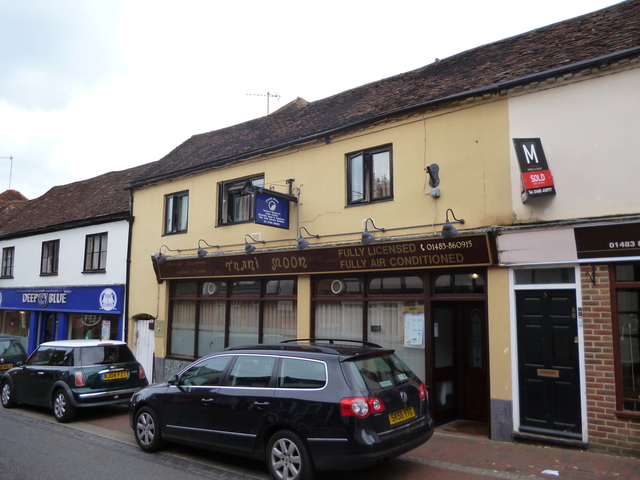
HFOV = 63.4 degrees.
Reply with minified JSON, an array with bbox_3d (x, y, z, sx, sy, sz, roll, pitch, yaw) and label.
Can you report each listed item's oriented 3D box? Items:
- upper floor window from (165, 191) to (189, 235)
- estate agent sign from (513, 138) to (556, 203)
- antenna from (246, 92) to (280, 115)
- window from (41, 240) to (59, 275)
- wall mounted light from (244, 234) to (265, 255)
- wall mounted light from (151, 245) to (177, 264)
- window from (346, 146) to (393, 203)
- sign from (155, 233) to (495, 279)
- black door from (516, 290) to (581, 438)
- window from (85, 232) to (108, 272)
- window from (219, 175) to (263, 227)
[{"bbox_3d":[-3.586,-0.643,12.865,1.026,1.046,0.130,-5,-8,39],"label":"upper floor window"},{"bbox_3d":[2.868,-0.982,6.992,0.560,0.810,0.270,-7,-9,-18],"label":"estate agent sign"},{"bbox_3d":[-1.681,-4.060,15.400,1.030,0.680,0.300,1,-6,-9],"label":"antenna"},{"bbox_3d":[-8.861,0.598,17.001,1.284,1.135,0.130,-5,-8,39],"label":"window"},{"bbox_3d":[-1.344,0.116,10.569,0.230,0.430,0.540,-5,-8,39],"label":"wall mounted light"},{"bbox_3d":[-3.604,0.332,12.378,0.230,0.430,0.540,-5,-8,39],"label":"wall mounted light"},{"bbox_3d":[0.875,-1.134,9.303,1.029,1.012,0.130,-5,-8,39],"label":"window"},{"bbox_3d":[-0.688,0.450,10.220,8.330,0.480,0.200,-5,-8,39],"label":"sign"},{"bbox_3d":[3.155,1.666,7.176,0.815,1.948,0.070,-5,-8,39],"label":"black door"},{"bbox_3d":[-6.565,0.392,15.162,1.281,1.148,0.130,-5,-8,39],"label":"window"},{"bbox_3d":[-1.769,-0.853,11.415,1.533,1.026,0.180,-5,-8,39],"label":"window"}]

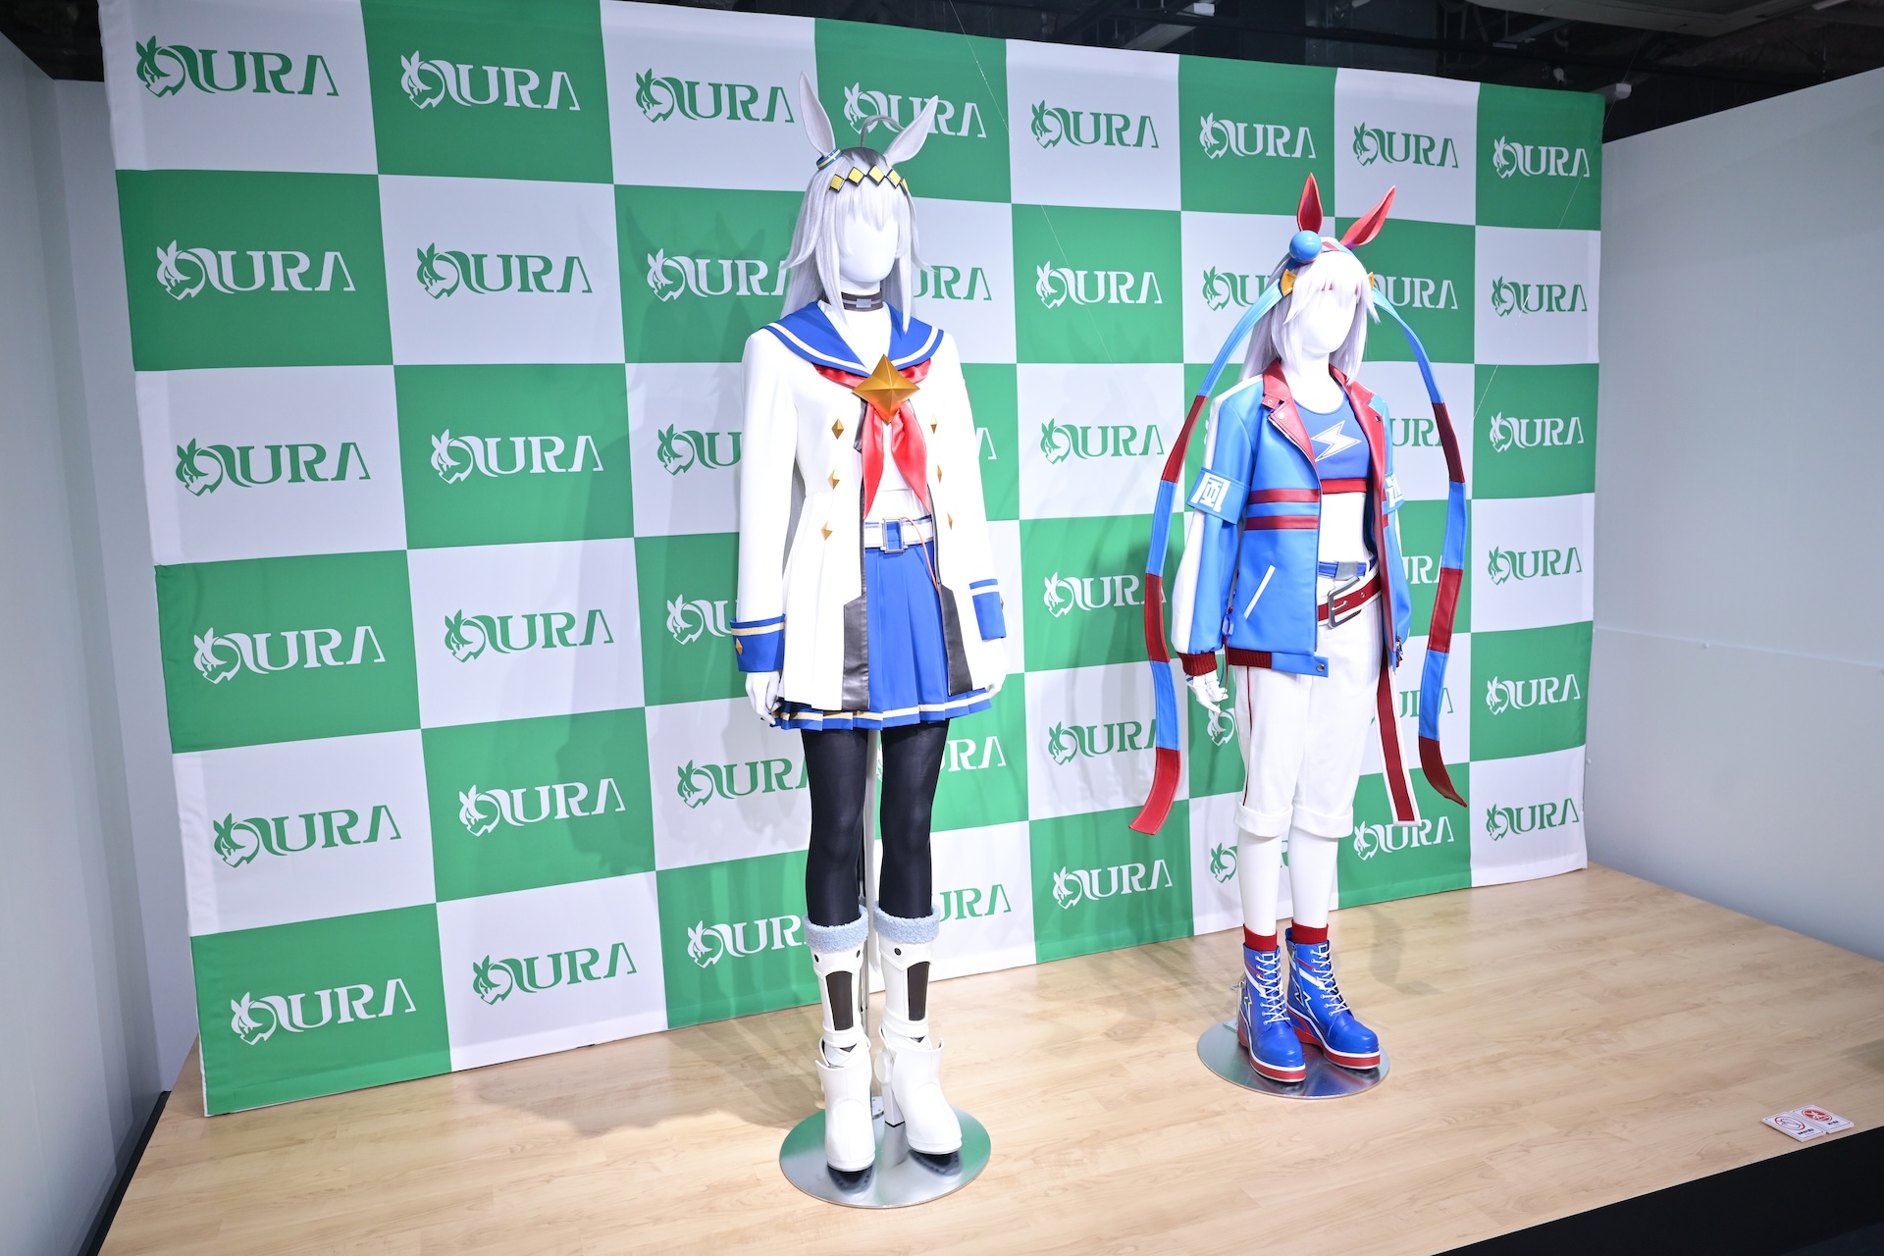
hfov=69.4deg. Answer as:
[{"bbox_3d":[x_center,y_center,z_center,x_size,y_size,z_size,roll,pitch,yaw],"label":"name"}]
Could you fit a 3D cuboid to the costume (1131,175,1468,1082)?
[{"bbox_3d":[0.738,0.006,2.765,0.800,1.790,0.420,-5,7,-21],"label":"costume"}]

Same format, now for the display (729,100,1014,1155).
[{"bbox_3d":[-0.135,0.015,2.414,0.490,1.910,0.410,-5,7,-21],"label":"display"}]

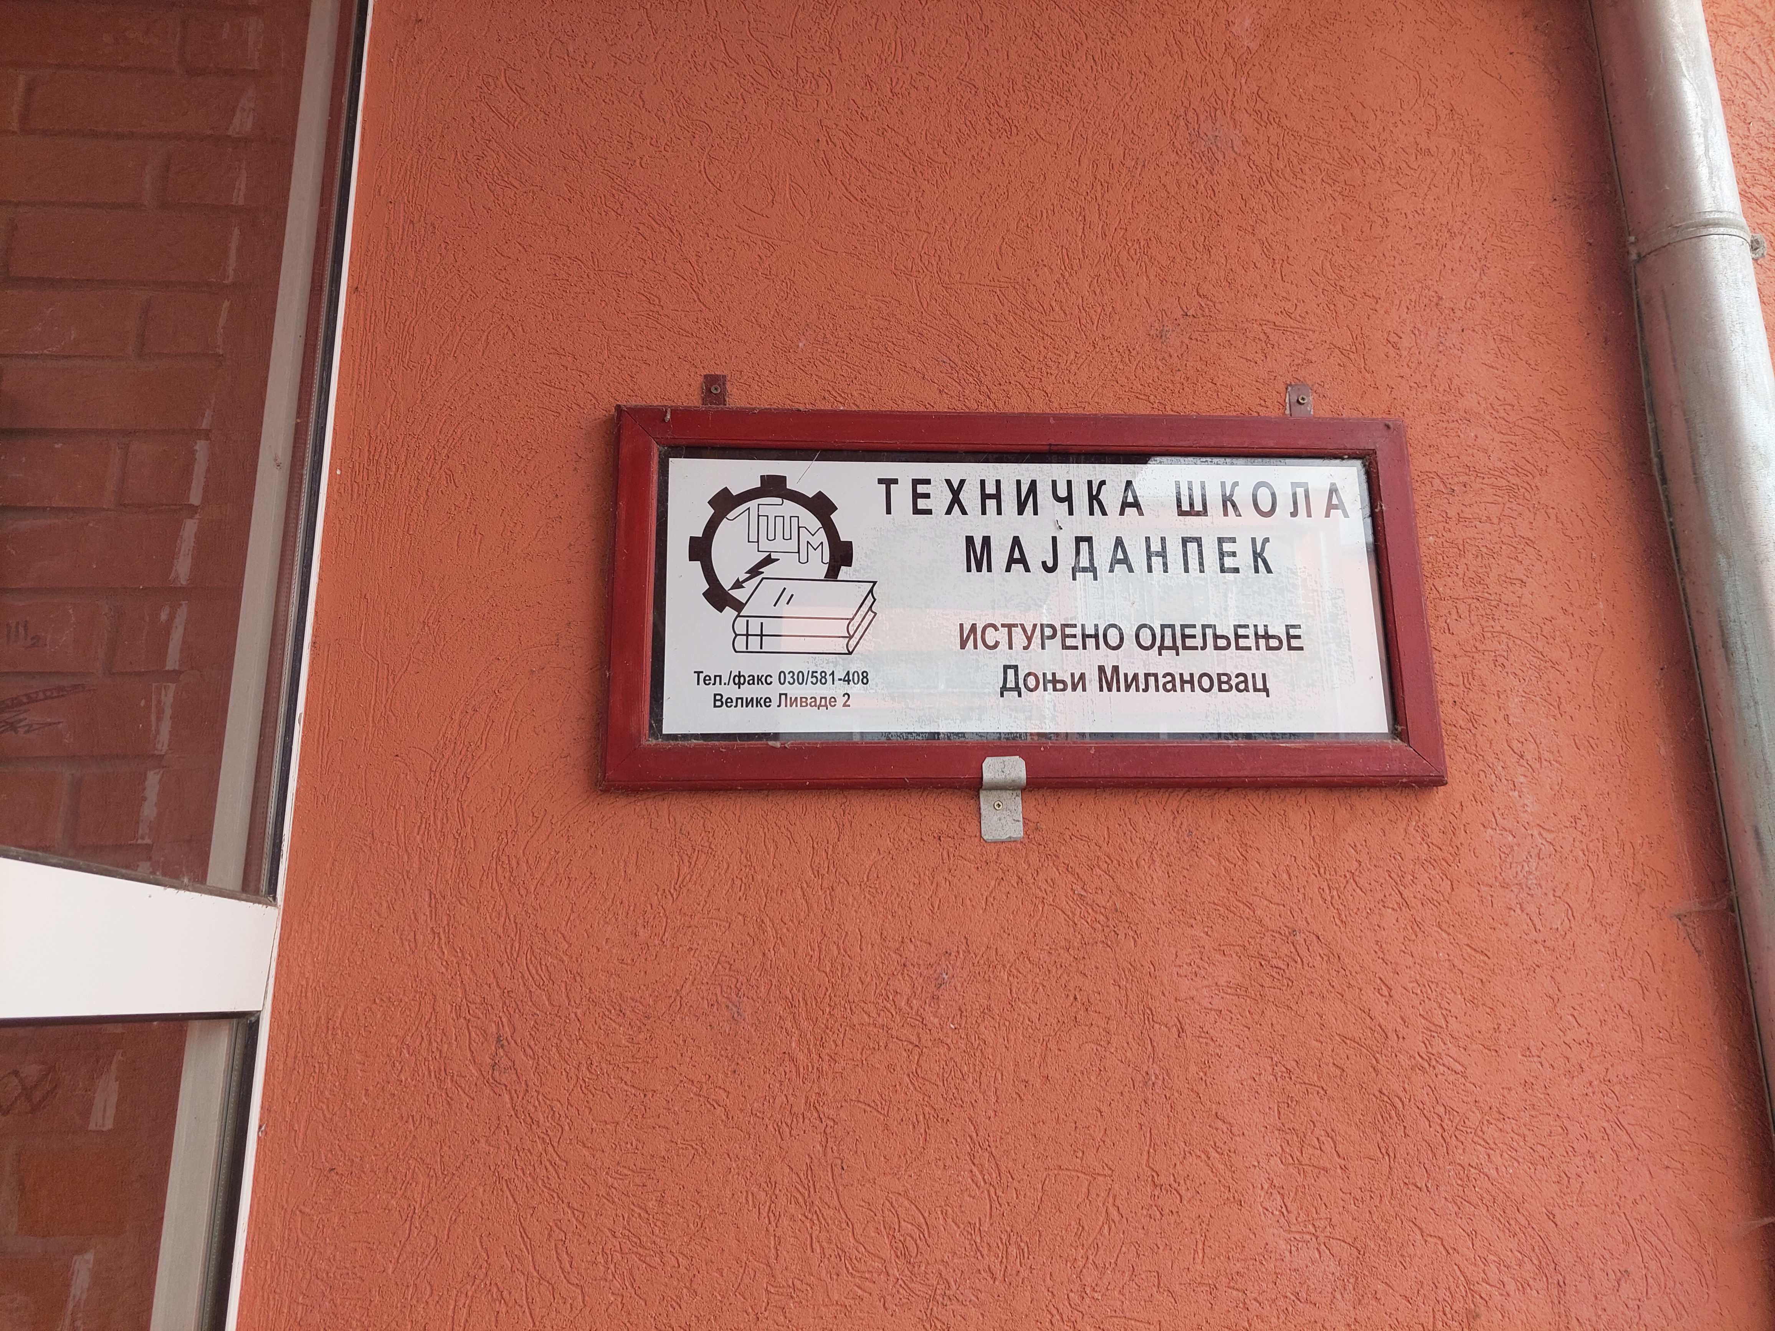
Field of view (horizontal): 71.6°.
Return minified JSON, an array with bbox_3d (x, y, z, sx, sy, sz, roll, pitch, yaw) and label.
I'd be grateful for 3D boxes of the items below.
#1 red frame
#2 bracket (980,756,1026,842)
[{"bbox_3d":[0.118,-0.058,1.056,0.697,0.330,0.035,0,-14,-4],"label":"red frame"},{"bbox_3d":[0.095,0.111,1.012,0.036,0.065,0.038,0,-14,-4],"label":"bracket"}]

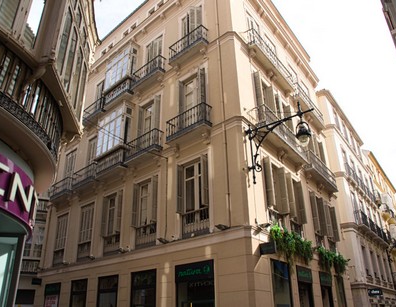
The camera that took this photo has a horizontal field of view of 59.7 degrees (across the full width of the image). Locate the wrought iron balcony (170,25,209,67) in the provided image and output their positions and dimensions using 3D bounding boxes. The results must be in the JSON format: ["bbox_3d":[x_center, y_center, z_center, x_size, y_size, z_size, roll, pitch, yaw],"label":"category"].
[{"bbox_3d":[-0.504,-5.312,17.184,2.260,1.010,0.520,-22,-32,38],"label":"wrought iron balcony"}]

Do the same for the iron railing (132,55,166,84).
[{"bbox_3d":[-2.726,-4.369,19.174,2.283,1.019,0.470,-23,-33,38],"label":"iron railing"}]

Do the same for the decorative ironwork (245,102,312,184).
[{"bbox_3d":[2.975,-0.440,12.325,2.502,2.608,0.496,-18,-30,32],"label":"decorative ironwork"}]

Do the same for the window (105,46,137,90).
[{"bbox_3d":[-4.869,-5.229,21.532,2.520,2.550,0.520,-22,-32,38],"label":"window"}]

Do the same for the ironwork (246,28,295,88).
[{"bbox_3d":[3.811,-4.598,17.670,0.437,0.850,4.720,-18,-30,32],"label":"ironwork"}]

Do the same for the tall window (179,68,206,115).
[{"bbox_3d":[-0.257,-2.439,16.074,1.540,3.070,0.270,-22,-32,38],"label":"tall window"}]

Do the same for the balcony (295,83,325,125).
[{"bbox_3d":[7.172,-2.996,22.646,0.580,1.080,4.880,-18,-29,32],"label":"balcony"}]

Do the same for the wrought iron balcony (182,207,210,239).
[{"bbox_3d":[-0.126,2.748,13.715,1.530,1.010,0.110,-22,-32,38],"label":"wrought iron balcony"}]

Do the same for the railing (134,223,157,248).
[{"bbox_3d":[-2.229,3.554,14.791,1.428,0.920,0.094,-23,-32,38],"label":"railing"}]

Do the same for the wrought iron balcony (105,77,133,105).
[{"bbox_3d":[-4.736,-3.505,20.854,2.352,0.941,0.470,-23,-33,38],"label":"wrought iron balcony"}]

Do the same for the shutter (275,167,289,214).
[{"bbox_3d":[3.617,1.607,14.776,0.353,2.058,0.080,-19,-30,32],"label":"shutter"}]

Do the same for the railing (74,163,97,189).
[{"bbox_3d":[-6.640,1.400,20.596,2.372,1.029,0.470,-23,-33,38],"label":"railing"}]

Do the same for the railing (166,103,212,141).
[{"bbox_3d":[-0.416,-1.272,15.344,2.300,1.090,0.560,-22,-32,38],"label":"railing"}]

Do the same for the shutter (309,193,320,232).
[{"bbox_3d":[6.117,3.014,17.877,0.294,2.117,0.080,-19,-30,32],"label":"shutter"}]

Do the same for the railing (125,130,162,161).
[{"bbox_3d":[-2.730,-0.289,17.334,2.381,1.029,0.470,-23,-33,38],"label":"railing"}]

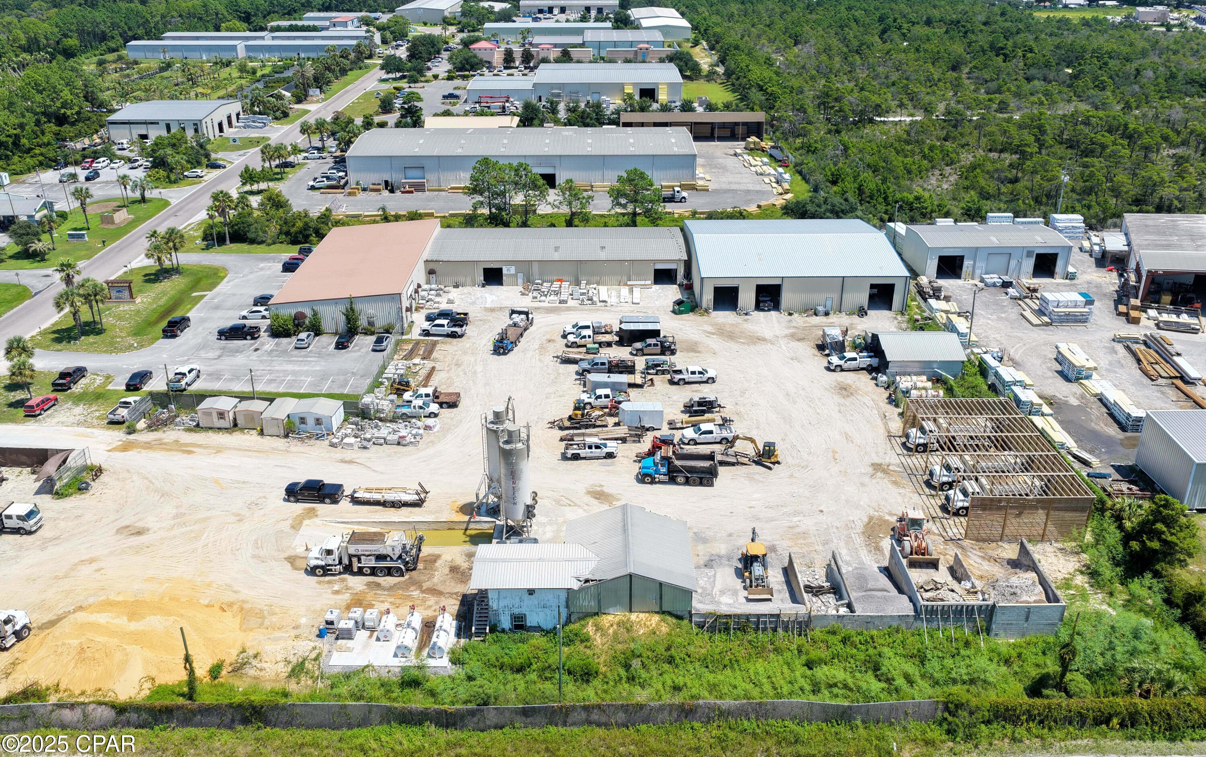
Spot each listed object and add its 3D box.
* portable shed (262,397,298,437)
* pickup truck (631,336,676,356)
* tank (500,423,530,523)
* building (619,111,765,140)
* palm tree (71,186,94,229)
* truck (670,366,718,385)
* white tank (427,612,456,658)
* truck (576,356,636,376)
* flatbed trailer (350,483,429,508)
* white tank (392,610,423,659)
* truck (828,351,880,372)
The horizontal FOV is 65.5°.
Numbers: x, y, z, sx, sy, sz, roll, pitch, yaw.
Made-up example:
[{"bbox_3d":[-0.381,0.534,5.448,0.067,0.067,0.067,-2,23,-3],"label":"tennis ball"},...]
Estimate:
[{"bbox_3d":[-36.980,4.336,107.636,2.600,2.400,4.900,1,26,3],"label":"portable shed"},{"bbox_3d":[6.848,-4.363,125.612,5.900,2.100,2.050,0,26,0],"label":"pickup truck"},{"bbox_3d":[-8.200,9.234,87.234,2.600,11.500,2.600,0,26,0],"label":"tank"},{"bbox_3d":[22.950,-66.590,244.535,36.740,7.289,11.328,0,26,0],"label":"building"},{"bbox_3d":[-95.139,-31.091,172.162,4.059,8.019,4.059,0,26,0],"label":"palm tree"},{"bbox_3d":[11.282,-0.506,116.922,5.850,1.880,2.000,-3,26,-5],"label":"truck"},{"bbox_3d":[-12.903,20.471,75.003,1.270,1.380,4.000,0,26,0],"label":"white tank"},{"bbox_3d":[0.434,-1.785,120.372,7.400,2.060,2.300,0,26,0],"label":"truck"},{"bbox_3d":[-21.400,11.443,93.900,7.800,1.850,2.400,2,26,4],"label":"flatbed trailer"},{"bbox_3d":[-15.471,20.457,75.141,1.250,1.380,3.800,1,26,2],"label":"white tank"},{"bbox_3d":[32.450,-2.311,121.682,6.300,2.000,2.060,-3,26,-7],"label":"truck"}]

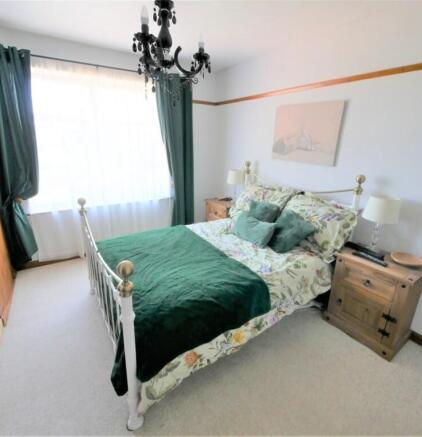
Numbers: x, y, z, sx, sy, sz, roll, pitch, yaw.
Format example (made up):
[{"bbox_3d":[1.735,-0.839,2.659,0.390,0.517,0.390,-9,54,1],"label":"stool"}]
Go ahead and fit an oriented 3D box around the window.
[{"bbox_3d":[-1.293,-0.905,2.853,1.810,1.530,0.100,-10,21,-33],"label":"window"}]

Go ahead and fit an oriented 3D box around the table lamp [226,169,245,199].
[{"bbox_3d":[0.344,-0.417,3.255,0.240,0.470,0.240,1,18,0],"label":"table lamp"}]

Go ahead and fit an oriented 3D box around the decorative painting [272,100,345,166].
[{"bbox_3d":[0.940,-0.859,2.404,0.035,0.570,0.750,-10,21,-33],"label":"decorative painting"}]

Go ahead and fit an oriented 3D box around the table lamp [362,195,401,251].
[{"bbox_3d":[1.341,0.062,1.842,0.240,0.470,0.240,-10,21,-33],"label":"table lamp"}]

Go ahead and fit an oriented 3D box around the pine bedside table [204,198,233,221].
[{"bbox_3d":[0.212,0.084,3.502,0.390,0.640,0.530,-10,21,-33],"label":"pine bedside table"}]

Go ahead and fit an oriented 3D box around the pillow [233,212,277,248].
[{"bbox_3d":[0.408,0.093,2.272,0.130,0.340,0.420,44,-11,-37],"label":"pillow"}]

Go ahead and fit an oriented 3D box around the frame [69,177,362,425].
[{"bbox_3d":[0.031,0.189,2.172,2.060,1.245,1.470,-10,21,-33],"label":"frame"}]

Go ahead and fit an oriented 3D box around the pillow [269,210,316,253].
[{"bbox_3d":[0.696,0.139,2.105,0.380,0.130,0.380,-41,35,-3],"label":"pillow"}]

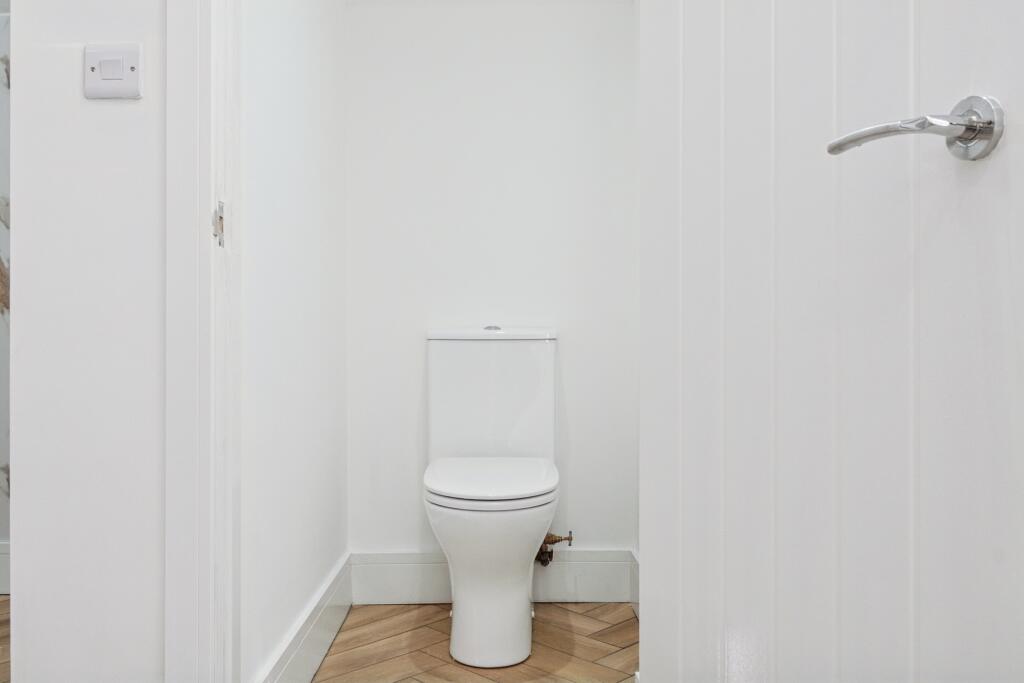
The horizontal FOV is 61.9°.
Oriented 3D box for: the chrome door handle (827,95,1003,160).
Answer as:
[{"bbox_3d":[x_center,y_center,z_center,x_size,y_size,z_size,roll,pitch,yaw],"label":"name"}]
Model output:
[{"bbox_3d":[0.348,-0.178,0.757,0.060,0.052,0.153,0,0,-18],"label":"chrome door handle"}]

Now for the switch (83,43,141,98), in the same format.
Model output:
[{"bbox_3d":[-0.609,-0.412,1.303,0.086,0.086,0.012,0,0,-1],"label":"switch"}]

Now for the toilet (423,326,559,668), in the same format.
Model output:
[{"bbox_3d":[-0.060,0.390,2.382,0.378,0.860,0.610,0,0,-1],"label":"toilet"}]

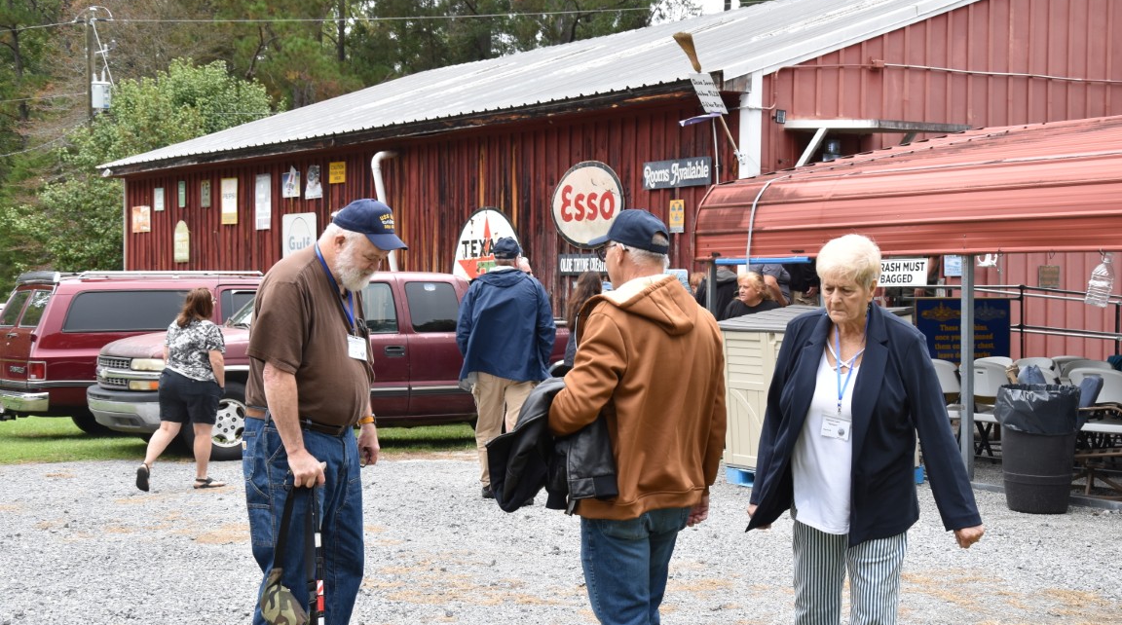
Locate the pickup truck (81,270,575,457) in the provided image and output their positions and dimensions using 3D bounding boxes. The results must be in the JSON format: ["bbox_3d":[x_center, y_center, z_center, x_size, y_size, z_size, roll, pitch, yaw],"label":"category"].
[{"bbox_3d":[-1.790,0.460,17.900,5.750,1.790,2.000,0,1,-28],"label":"pickup truck"}]

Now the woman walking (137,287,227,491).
[{"bbox_3d":[-3.019,0.603,14.100,0.560,1.600,0.600,1,1,30],"label":"woman walking"}]

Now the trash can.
[{"bbox_3d":[3.389,0.960,12.600,0.580,0.880,0.580,0,1,0],"label":"trash can"}]

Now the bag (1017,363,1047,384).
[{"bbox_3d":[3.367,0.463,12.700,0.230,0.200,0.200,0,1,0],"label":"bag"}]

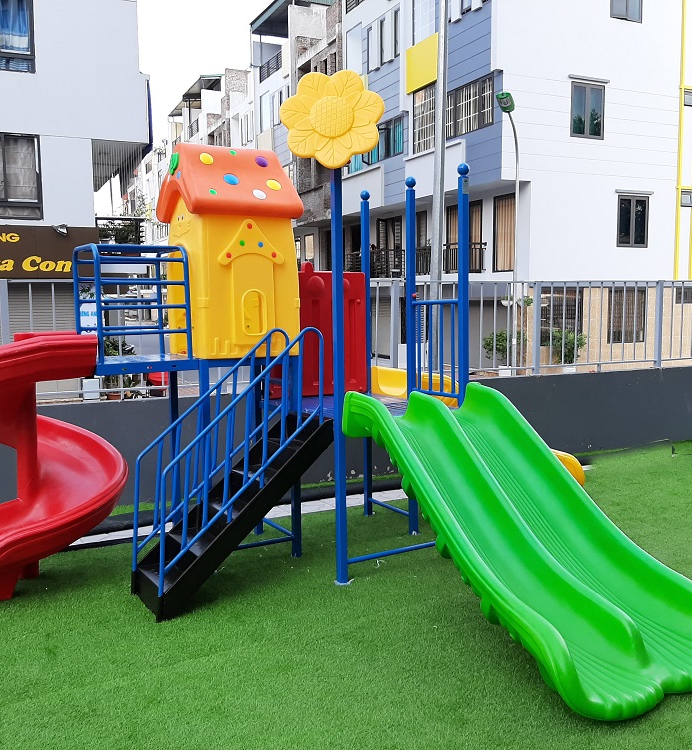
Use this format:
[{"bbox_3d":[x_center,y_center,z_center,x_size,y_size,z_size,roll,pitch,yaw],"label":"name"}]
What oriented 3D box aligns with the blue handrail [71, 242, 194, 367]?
[{"bbox_3d":[-1.275,-0.397,4.478,0.600,0.720,0.595,-4,7,-31],"label":"blue handrail"}]

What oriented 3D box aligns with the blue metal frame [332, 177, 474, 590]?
[{"bbox_3d":[0.060,-0.091,5.011,0.975,2.500,1.165,-4,7,-31],"label":"blue metal frame"}]

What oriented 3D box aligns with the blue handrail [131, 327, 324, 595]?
[{"bbox_3d":[-0.668,0.419,4.290,1.045,1.380,0.475,-4,7,-31],"label":"blue handrail"}]

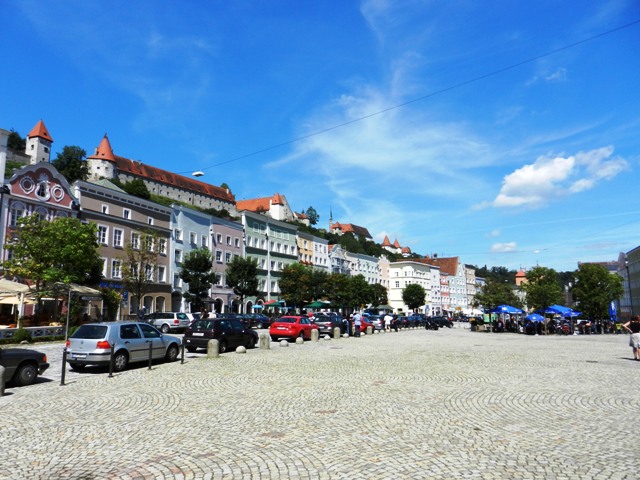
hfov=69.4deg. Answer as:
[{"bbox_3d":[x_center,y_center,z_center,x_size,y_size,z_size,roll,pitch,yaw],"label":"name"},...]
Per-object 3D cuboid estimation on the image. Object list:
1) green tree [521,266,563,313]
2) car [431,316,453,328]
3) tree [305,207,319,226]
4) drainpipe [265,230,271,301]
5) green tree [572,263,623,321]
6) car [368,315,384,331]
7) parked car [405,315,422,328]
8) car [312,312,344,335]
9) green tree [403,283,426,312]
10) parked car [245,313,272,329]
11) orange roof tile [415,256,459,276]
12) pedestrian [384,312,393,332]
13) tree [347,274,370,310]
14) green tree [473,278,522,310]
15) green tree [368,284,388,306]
[{"bbox_3d":[18.662,5.105,38.941,3.700,5.760,3.700,0,-9,0],"label":"green tree"},{"bbox_3d":[13.826,9.138,52.208,1.700,1.430,4.000,-6,-10,32],"label":"car"},{"bbox_3d":[-5.536,-15.175,301.031,8.300,12.700,8.300,0,-9,0],"label":"tree"},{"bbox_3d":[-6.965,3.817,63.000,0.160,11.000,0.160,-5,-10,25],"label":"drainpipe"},{"bbox_3d":[22.226,4.631,37.215,4.000,5.600,4.000,-6,-10,31],"label":"green tree"},{"bbox_3d":[5.766,7.833,43.728,1.760,1.470,4.200,-4,-10,24],"label":"car"},{"bbox_3d":[9.859,8.566,49.000,1.760,1.460,4.300,-5,-10,26],"label":"parked car"},{"bbox_3d":[0.845,6.145,33.453,1.780,1.670,4.400,-3,-9,20],"label":"car"},{"bbox_3d":[17.276,11.426,84.498,4.200,6.900,4.200,-2,-9,11],"label":"green tree"},{"bbox_3d":[-6.729,8.154,46.339,4.400,1.440,1.750,-4,-10,23],"label":"parked car"},{"bbox_3d":[37.774,8.319,150.483,14.000,6.300,6.500,-6,-10,33],"label":"orange roof tile"},{"bbox_3d":[5.748,6.853,38.400,0.520,1.740,0.360,-2,-9,10],"label":"pedestrian"},{"bbox_3d":[5.658,8.673,67.468,4.100,7.200,4.100,0,-9,0],"label":"tree"},{"bbox_3d":[16.853,6.172,43.885,4.500,5.030,4.500,0,-9,0],"label":"green tree"},{"bbox_3d":[10.953,11.507,86.542,3.800,7.080,3.800,0,-9,0],"label":"green tree"}]

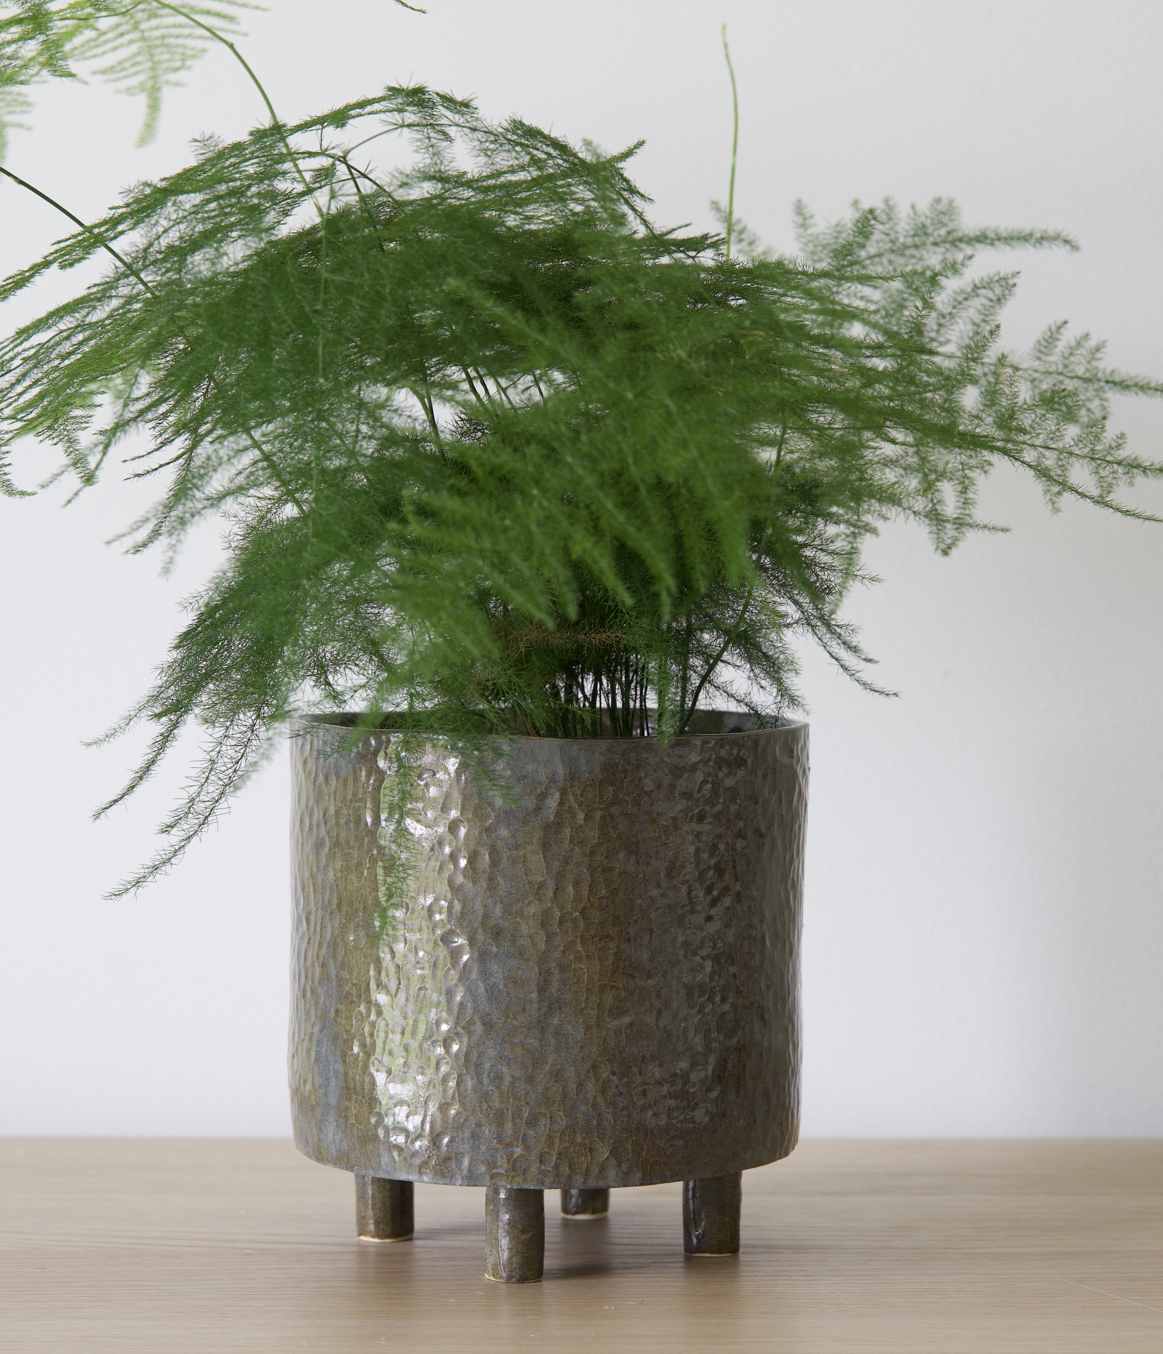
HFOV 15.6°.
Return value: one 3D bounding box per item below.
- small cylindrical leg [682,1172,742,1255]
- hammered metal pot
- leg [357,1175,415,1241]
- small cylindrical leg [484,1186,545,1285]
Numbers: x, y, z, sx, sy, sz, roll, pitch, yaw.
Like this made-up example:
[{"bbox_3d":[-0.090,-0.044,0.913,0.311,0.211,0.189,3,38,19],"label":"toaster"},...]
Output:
[{"bbox_3d":[0.051,0.202,1.636,0.022,0.039,0.022,0,3,0],"label":"small cylindrical leg"},{"bbox_3d":[-0.013,0.100,1.644,0.200,0.164,0.200,0,3,0],"label":"hammered metal pot"},{"bbox_3d":[-0.077,0.201,1.663,0.022,0.039,0.022,0,3,0],"label":"leg"},{"bbox_3d":[-0.026,0.205,1.586,0.022,0.039,0.022,0,3,0],"label":"small cylindrical leg"}]

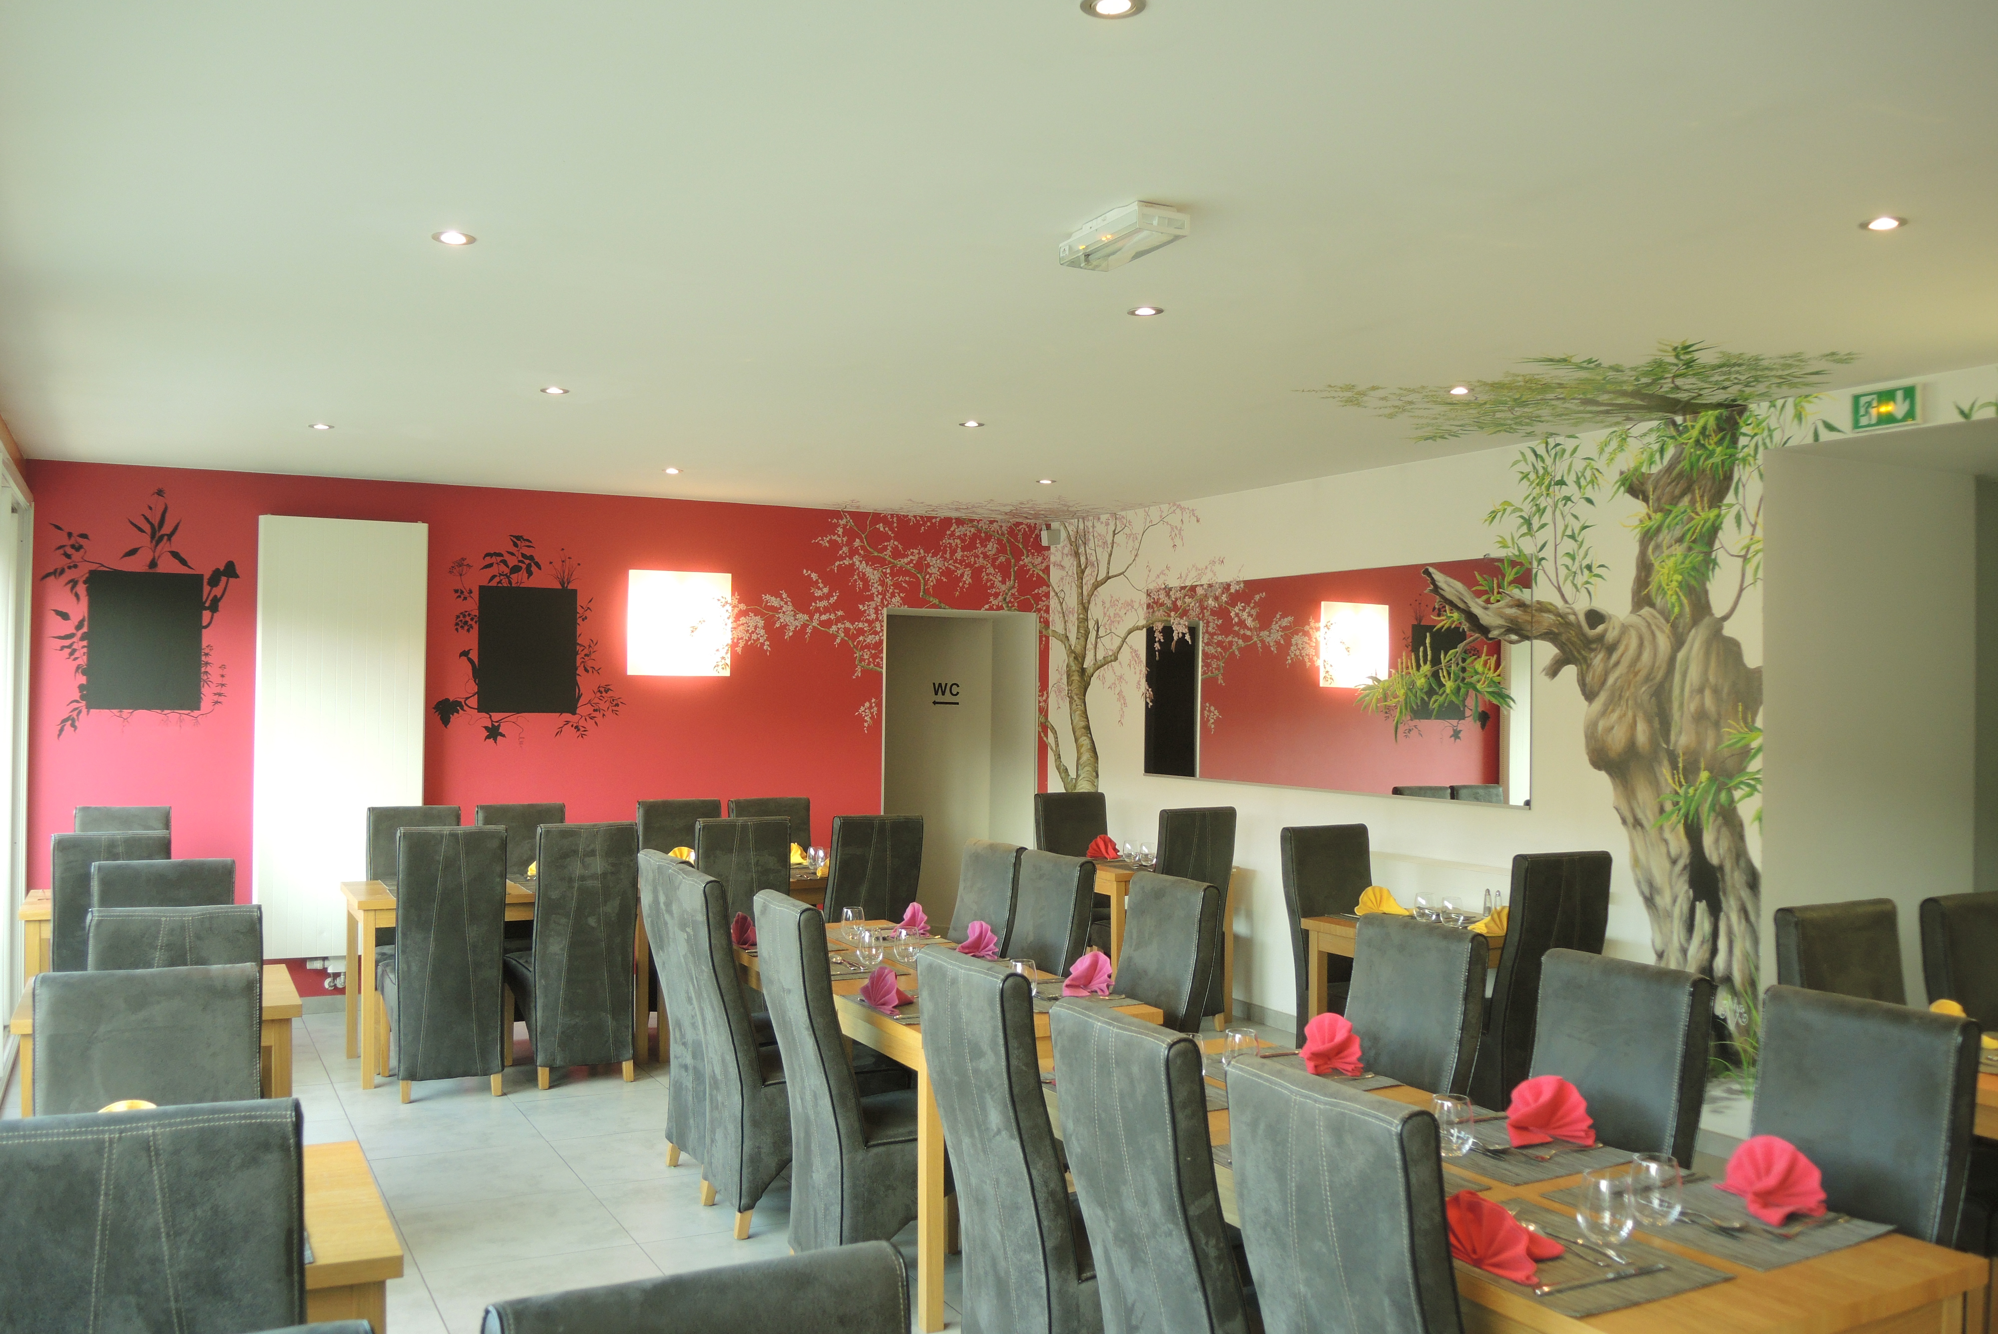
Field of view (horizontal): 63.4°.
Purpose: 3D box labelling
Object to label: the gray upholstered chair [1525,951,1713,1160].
[{"bbox_3d":[1.083,1.153,3.247,0.580,1.070,0.420,1,-1,-31],"label":"gray upholstered chair"}]

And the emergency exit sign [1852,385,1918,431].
[{"bbox_3d":[2.855,-0.834,5.199,0.040,0.125,0.235,1,-1,-29],"label":"emergency exit sign"}]

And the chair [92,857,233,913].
[{"bbox_3d":[-2.526,1.147,4.882,0.420,1.070,0.580,1,-1,-28],"label":"chair"}]

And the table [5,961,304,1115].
[{"bbox_3d":[-2.422,1.306,4.652,0.700,0.755,0.700,1,-1,-27],"label":"table"}]

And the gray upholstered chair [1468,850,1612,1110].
[{"bbox_3d":[1.878,1.210,6.022,0.400,1.085,0.650,1,-1,-28],"label":"gray upholstered chair"}]

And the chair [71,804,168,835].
[{"bbox_3d":[-3.749,1.160,6.876,0.400,1.085,0.650,1,-1,-26],"label":"chair"}]

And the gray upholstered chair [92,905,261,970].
[{"bbox_3d":[-2.185,1.138,4.264,0.400,1.085,0.650,1,-1,-26],"label":"gray upholstered chair"}]

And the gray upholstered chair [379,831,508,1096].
[{"bbox_3d":[-2.265,1.172,6.579,0.400,1.085,0.650,1,-1,-26],"label":"gray upholstered chair"}]

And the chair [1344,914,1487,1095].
[{"bbox_3d":[0.784,1.162,3.824,0.600,1.070,0.450,1,-1,-30],"label":"chair"}]

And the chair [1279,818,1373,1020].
[{"bbox_3d":[1.495,1.204,6.543,0.450,1.070,0.600,1,-1,-27],"label":"chair"}]

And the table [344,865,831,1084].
[{"bbox_3d":[-1.681,1.346,7.343,2.370,0.745,0.720,1,-1,-28],"label":"table"}]

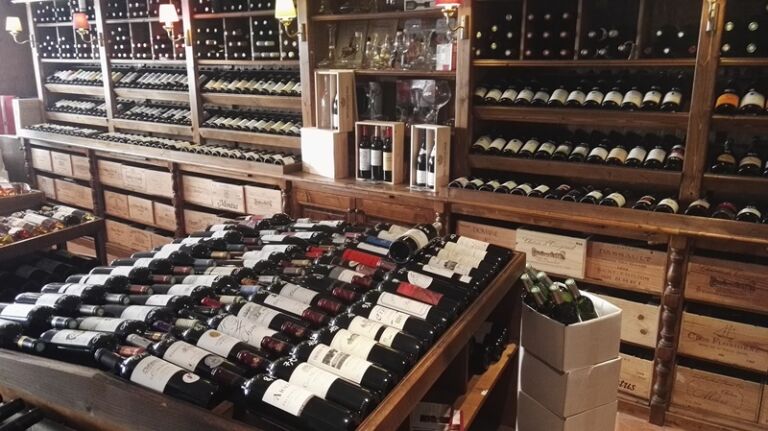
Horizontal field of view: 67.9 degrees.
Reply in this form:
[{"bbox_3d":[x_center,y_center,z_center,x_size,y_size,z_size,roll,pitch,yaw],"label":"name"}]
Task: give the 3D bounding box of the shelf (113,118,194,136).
[{"bbox_3d":[-1.775,-0.727,4.628,1.014,0.073,0.250,10,17,32],"label":"shelf"}]

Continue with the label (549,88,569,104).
[{"bbox_3d":[0.867,-0.590,2.815,0.076,0.035,0.095,8,37,29],"label":"label"}]

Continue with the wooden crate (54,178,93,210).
[{"bbox_3d":[-2.600,-0.220,5.114,0.565,0.191,0.360,10,17,32],"label":"wooden crate"}]

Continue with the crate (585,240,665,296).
[{"bbox_3d":[1.185,0.176,2.703,0.330,0.182,0.480,8,17,29],"label":"crate"}]

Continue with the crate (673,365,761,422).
[{"bbox_3d":[1.568,0.745,2.692,0.335,0.190,0.430,9,17,30],"label":"crate"}]

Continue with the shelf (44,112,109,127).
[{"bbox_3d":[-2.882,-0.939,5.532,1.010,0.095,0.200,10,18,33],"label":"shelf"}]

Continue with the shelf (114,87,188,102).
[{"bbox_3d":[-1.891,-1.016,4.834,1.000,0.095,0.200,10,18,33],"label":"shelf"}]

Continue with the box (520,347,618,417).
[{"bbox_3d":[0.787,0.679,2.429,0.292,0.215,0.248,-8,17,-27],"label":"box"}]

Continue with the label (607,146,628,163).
[{"bbox_3d":[1.148,-0.293,2.798,0.078,0.035,0.093,9,40,31],"label":"label"}]

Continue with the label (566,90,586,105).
[{"bbox_3d":[0.922,-0.565,2.728,0.075,0.025,0.085,9,41,30],"label":"label"}]

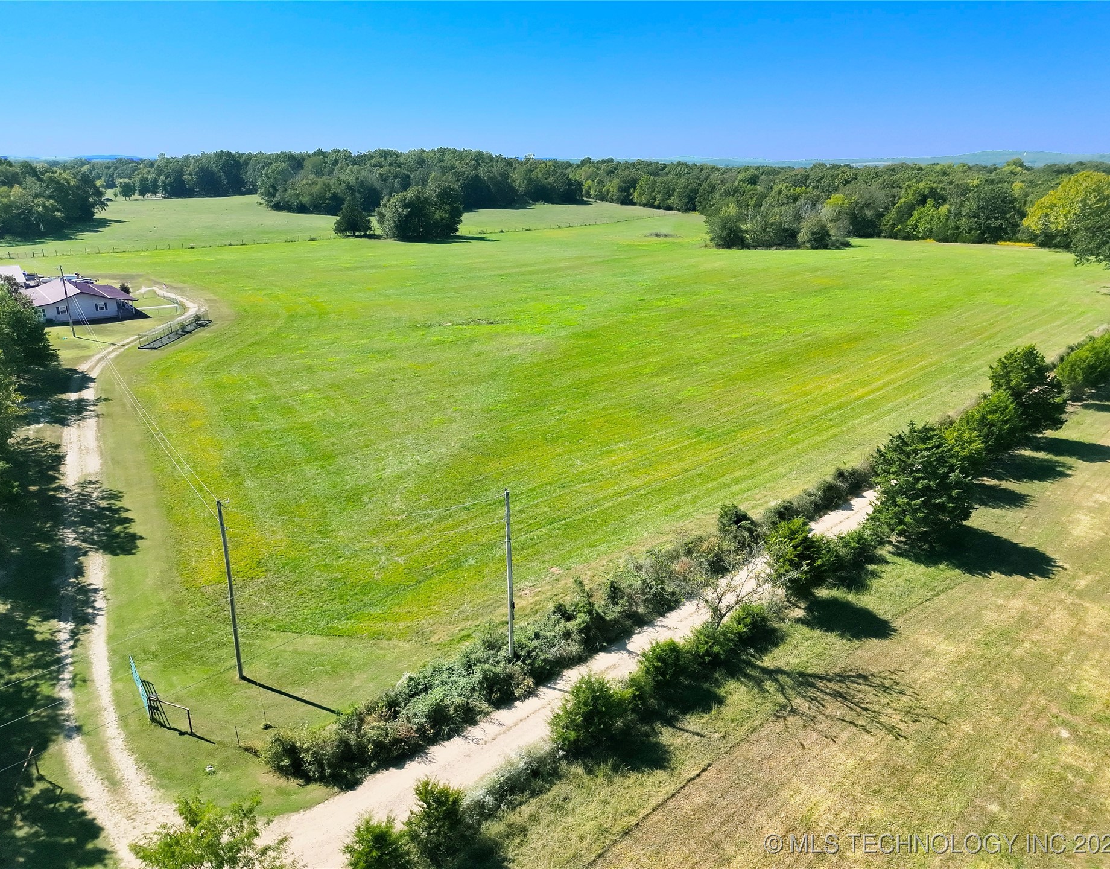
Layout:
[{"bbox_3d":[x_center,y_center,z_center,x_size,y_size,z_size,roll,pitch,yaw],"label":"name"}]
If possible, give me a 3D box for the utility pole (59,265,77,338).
[{"bbox_3d":[-63.788,-17.357,105.201,0.280,9.366,0.280,0,19,0],"label":"utility pole"}]

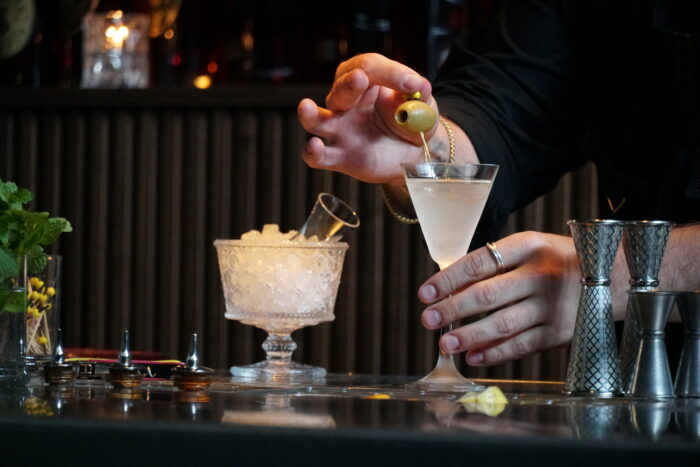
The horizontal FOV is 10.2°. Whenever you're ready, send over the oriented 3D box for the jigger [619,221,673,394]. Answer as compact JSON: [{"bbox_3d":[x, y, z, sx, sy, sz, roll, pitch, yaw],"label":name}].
[{"bbox_3d":[0.213,0.054,2.840,0.044,0.124,0.044,1,0,0],"label":"jigger"}]

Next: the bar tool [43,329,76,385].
[{"bbox_3d":[-0.211,0.089,2.865,0.025,0.040,0.025,1,0,0],"label":"bar tool"}]

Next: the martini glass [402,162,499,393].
[{"bbox_3d":[0.072,0.032,2.880,0.072,0.164,0.072,1,0,0],"label":"martini glass"}]

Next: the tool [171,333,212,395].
[{"bbox_3d":[-0.112,0.091,2.805,0.029,0.040,0.029,1,0,0],"label":"tool"}]

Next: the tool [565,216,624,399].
[{"bbox_3d":[0.175,0.053,2.796,0.044,0.124,0.044,1,0,0],"label":"tool"}]

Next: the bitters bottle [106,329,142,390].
[{"bbox_3d":[-0.170,0.095,2.950,0.028,0.044,0.028,1,2,0],"label":"bitters bottle"}]

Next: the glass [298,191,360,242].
[{"bbox_3d":[-0.025,0.006,2.849,0.037,0.060,0.037,38,18,0],"label":"glass"}]

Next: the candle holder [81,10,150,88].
[{"bbox_3d":[-0.258,-0.201,4.320,0.074,0.088,0.074,1,0,0],"label":"candle holder"}]

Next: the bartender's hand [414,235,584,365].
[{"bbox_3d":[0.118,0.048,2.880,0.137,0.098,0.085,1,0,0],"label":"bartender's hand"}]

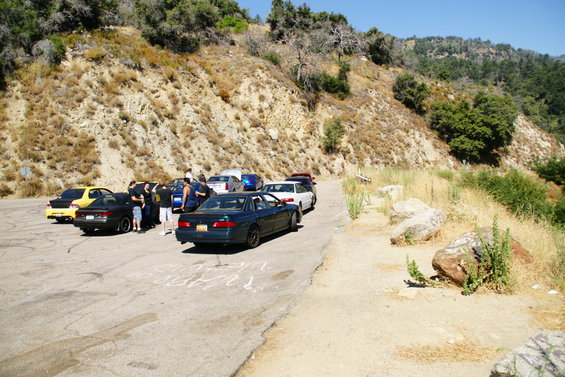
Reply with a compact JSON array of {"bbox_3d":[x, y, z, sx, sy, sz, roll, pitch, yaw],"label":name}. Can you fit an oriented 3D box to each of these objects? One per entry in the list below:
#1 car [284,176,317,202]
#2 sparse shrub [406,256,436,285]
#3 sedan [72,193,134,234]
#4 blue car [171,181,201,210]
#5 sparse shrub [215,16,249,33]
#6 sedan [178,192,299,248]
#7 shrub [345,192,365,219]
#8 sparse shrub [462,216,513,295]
[{"bbox_3d":[0.250,0.330,18.100,1.690,1.330,4.450,0,4,15],"label":"car"},{"bbox_3d":[2.451,1.460,7.500,0.530,0.520,0.450,0,3,18],"label":"sparse shrub"},{"bbox_3d":[-6.330,0.880,17.150,1.700,1.360,4.500,0,4,14],"label":"sedan"},{"bbox_3d":[-4.620,0.320,22.200,1.720,1.380,4.350,-1,4,10],"label":"blue car"},{"bbox_3d":[-6.843,-22.376,58.000,4.300,2.400,3.500,-1,3,-7],"label":"sparse shrub"},{"bbox_3d":[-1.020,0.800,12.760,1.810,1.390,4.880,0,4,24],"label":"sedan"},{"bbox_3d":[2.686,0.648,15.700,0.760,0.970,0.680,0,3,10],"label":"shrub"},{"bbox_3d":[3.516,1.146,7.250,0.860,1.330,0.720,1,3,26],"label":"sparse shrub"}]

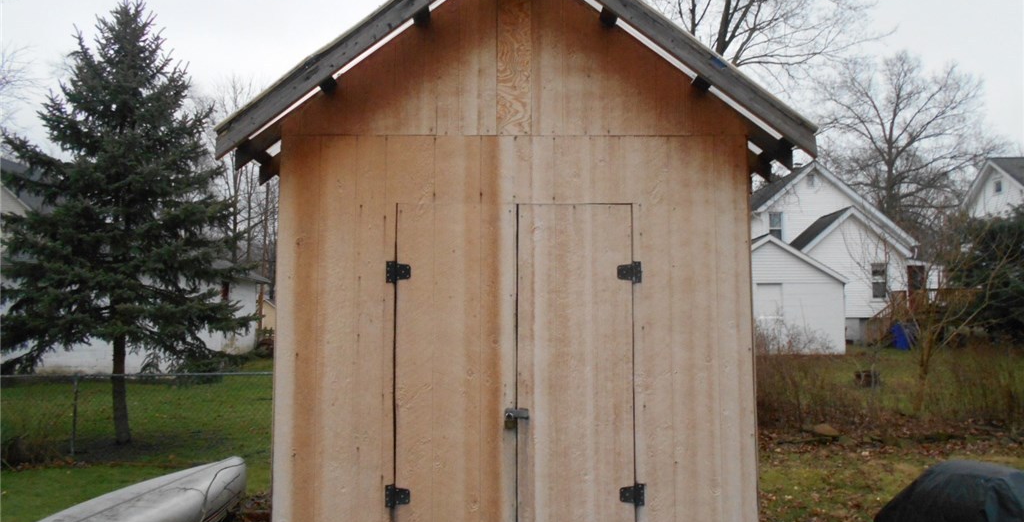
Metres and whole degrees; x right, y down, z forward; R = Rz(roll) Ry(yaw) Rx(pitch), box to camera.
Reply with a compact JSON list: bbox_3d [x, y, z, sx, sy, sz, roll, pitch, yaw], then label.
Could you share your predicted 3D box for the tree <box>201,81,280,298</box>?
[{"bbox_3d":[-16.061,-3.171,45.349,5.200,15.300,5.200,0,-4,0],"label":"tree"}]

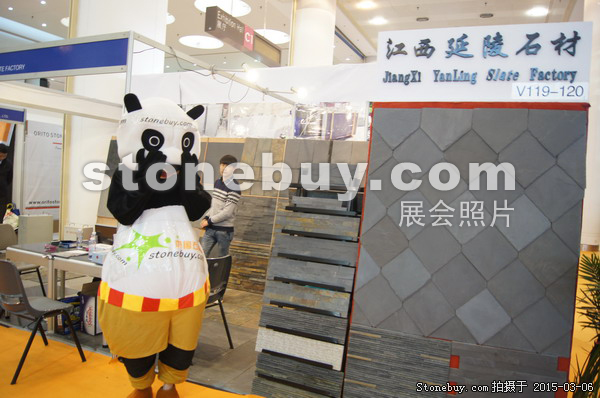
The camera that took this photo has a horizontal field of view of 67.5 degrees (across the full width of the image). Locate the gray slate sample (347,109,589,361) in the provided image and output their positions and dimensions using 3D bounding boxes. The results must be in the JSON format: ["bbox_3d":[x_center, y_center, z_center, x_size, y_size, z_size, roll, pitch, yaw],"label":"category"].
[{"bbox_3d":[0.963,0.140,2.658,1.190,1.358,0.040,4,-3,19],"label":"gray slate sample"}]

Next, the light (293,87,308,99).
[{"bbox_3d":[0.006,-1.244,5.250,0.180,0.140,0.160,2,2,-37],"label":"light"}]

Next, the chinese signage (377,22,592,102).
[{"bbox_3d":[1.080,-0.813,2.729,1.210,0.453,0.050,3,2,16],"label":"chinese signage"}]

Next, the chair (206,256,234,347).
[{"bbox_3d":[-0.892,0.856,3.787,0.550,0.800,0.510,4,2,34],"label":"chair"}]

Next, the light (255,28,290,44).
[{"bbox_3d":[-1.292,-6.550,18.145,1.800,0.120,1.800,3,1,0],"label":"light"}]

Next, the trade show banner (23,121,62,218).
[{"bbox_3d":[-5.007,-0.508,8.964,0.030,1.880,0.980,4,2,25],"label":"trade show banner"}]

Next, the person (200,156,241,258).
[{"bbox_3d":[-0.839,0.415,4.728,0.330,1.720,0.460,3,2,-37],"label":"person"}]

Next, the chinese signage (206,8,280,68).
[{"bbox_3d":[-1.375,-4.189,11.959,0.273,0.556,3.290,4,2,25],"label":"chinese signage"}]

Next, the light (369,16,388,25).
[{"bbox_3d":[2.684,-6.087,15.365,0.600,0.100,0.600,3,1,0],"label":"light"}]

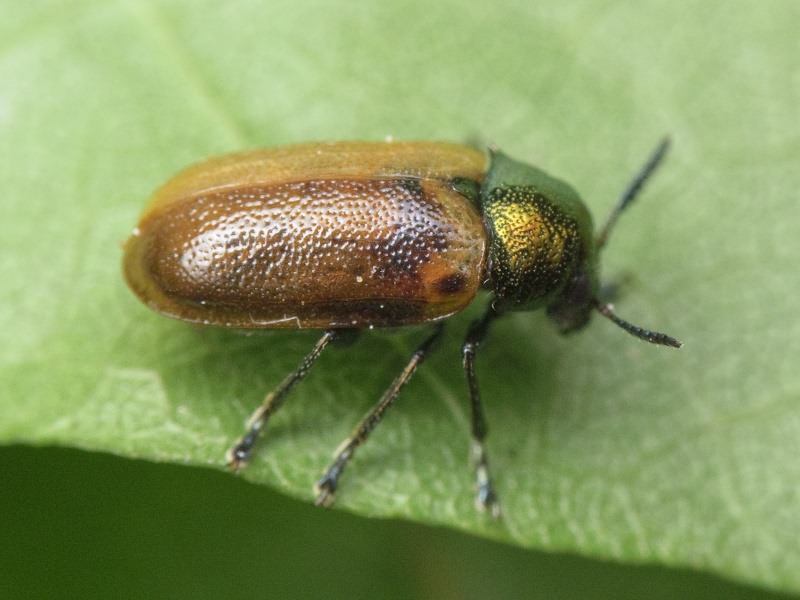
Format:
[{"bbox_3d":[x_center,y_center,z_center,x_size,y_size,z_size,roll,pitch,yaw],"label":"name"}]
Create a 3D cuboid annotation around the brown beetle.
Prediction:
[{"bbox_3d":[0.000,0.000,0.037,0.009,0.003,0.007,0,46,0],"label":"brown beetle"}]

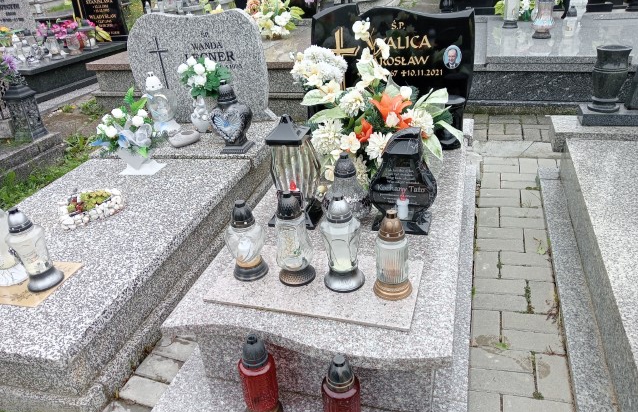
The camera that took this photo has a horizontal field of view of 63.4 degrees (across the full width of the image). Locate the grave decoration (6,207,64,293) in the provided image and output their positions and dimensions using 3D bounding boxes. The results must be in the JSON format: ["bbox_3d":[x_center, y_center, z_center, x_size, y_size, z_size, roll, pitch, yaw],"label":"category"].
[{"bbox_3d":[-0.990,0.139,1.780,0.124,0.288,0.124,1,28,17],"label":"grave decoration"}]

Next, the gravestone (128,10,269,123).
[{"bbox_3d":[-0.740,-0.871,3.260,0.893,0.681,0.080,1,28,17],"label":"gravestone"}]

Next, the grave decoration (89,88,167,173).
[{"bbox_3d":[-1.000,-0.392,2.681,0.320,0.418,0.254,1,28,17],"label":"grave decoration"}]

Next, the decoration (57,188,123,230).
[{"bbox_3d":[-1.039,-0.009,2.331,0.296,0.066,0.226,-25,31,-30],"label":"decoration"}]

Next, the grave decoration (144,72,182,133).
[{"bbox_3d":[-0.964,-0.636,3.146,0.185,0.365,0.170,3,29,17],"label":"grave decoration"}]

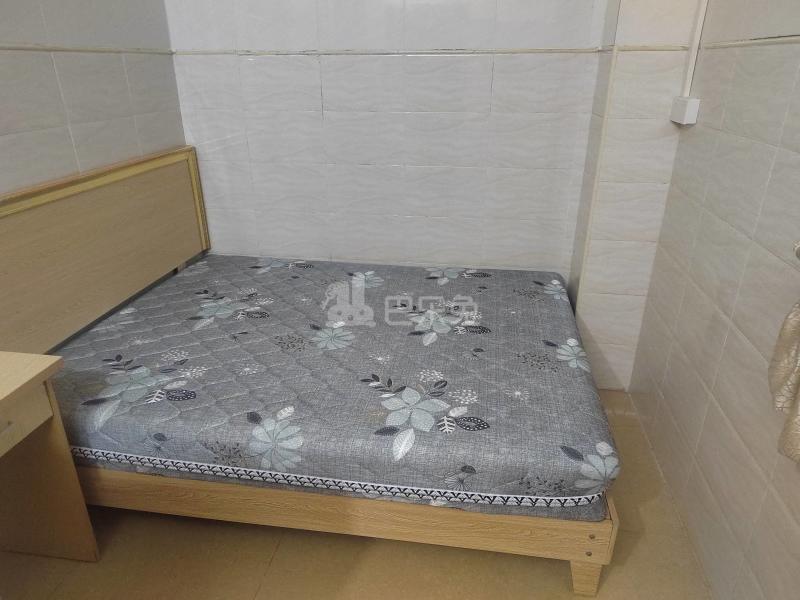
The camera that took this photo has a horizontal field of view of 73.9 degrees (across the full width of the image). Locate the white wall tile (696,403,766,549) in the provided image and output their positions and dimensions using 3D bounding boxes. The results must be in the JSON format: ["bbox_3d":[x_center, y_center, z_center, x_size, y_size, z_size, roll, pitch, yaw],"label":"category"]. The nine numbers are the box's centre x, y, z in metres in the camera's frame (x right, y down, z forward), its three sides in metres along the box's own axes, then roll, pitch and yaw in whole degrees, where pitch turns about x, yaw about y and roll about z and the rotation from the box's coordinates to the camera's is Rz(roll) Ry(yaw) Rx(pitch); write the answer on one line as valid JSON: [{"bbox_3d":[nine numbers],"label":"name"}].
[{"bbox_3d":[0.965,0.487,1.556,0.012,0.249,0.400,4,24,8],"label":"white wall tile"}]

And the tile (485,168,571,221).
[{"bbox_3d":[0.618,-0.512,2.596,0.400,0.249,0.012,4,24,8],"label":"tile"}]

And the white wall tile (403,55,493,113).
[{"bbox_3d":[0.219,-0.997,2.455,0.400,0.249,0.012,4,24,8],"label":"white wall tile"}]

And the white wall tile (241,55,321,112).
[{"bbox_3d":[-0.570,-1.035,2.546,0.400,0.249,0.010,3,24,8],"label":"white wall tile"}]

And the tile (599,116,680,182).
[{"bbox_3d":[0.972,-0.605,2.175,0.286,0.249,0.012,4,24,8],"label":"tile"}]

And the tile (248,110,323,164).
[{"bbox_3d":[-0.574,-0.816,2.673,0.400,0.249,0.012,4,24,8],"label":"tile"}]

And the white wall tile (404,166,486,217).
[{"bbox_3d":[0.221,-0.537,2.655,0.400,0.249,0.012,4,24,8],"label":"white wall tile"}]

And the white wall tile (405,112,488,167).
[{"bbox_3d":[0.221,-0.759,2.528,0.400,0.249,0.010,3,24,8],"label":"white wall tile"}]

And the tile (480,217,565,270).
[{"bbox_3d":[0.619,-0.280,2.668,0.400,0.249,0.010,3,24,8],"label":"tile"}]

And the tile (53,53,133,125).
[{"bbox_3d":[-1.201,-0.839,2.097,0.010,0.249,0.397,4,24,9],"label":"tile"}]

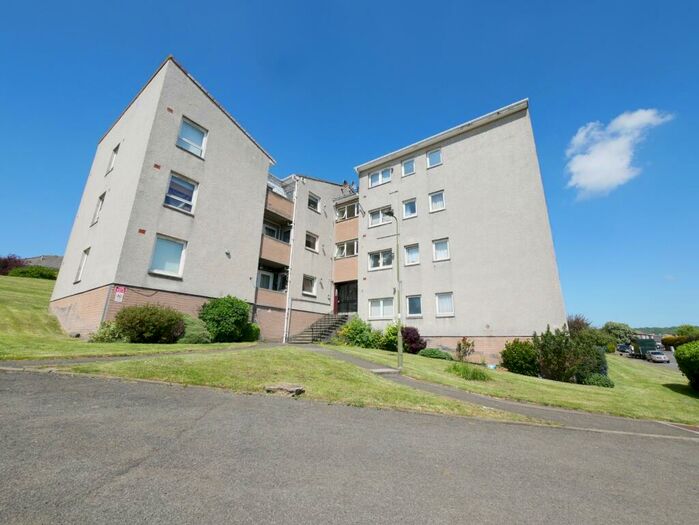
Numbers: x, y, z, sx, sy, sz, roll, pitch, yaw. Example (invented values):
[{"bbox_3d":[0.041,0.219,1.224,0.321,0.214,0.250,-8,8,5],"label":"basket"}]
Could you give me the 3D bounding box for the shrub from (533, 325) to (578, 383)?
[{"bbox_3d":[7.109,3.165,9.783,1.250,1.800,1.200,-10,-19,34],"label":"shrub"}]

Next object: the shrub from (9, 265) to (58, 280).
[{"bbox_3d":[-30.522,0.948,27.359,1.900,1.400,3.400,-12,-20,39],"label":"shrub"}]

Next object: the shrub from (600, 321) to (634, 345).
[{"bbox_3d":[48.675,13.651,51.268,4.100,5.200,3.900,-13,-21,41],"label":"shrub"}]

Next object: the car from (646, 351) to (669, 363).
[{"bbox_3d":[42.779,13.132,39.215,1.750,1.470,4.300,-12,-20,40],"label":"car"}]

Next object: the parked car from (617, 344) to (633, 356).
[{"bbox_3d":[48.338,15.451,49.655,1.800,1.650,4.400,-12,-20,40],"label":"parked car"}]

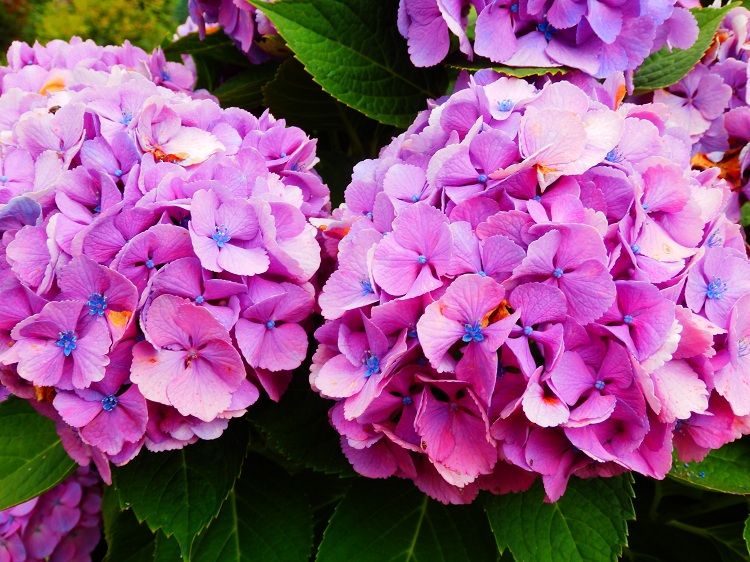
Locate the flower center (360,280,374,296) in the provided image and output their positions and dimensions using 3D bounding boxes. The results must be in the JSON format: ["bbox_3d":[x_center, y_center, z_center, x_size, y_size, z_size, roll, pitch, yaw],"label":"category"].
[{"bbox_3d":[-0.003,0.003,0.370,0.007,0.007,0.007,11,71,23],"label":"flower center"}]

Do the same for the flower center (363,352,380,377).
[{"bbox_3d":[-0.002,0.037,0.355,0.008,0.007,0.012,9,67,18],"label":"flower center"}]

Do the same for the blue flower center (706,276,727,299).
[{"bbox_3d":[0.156,0.003,0.365,0.009,0.010,0.007,3,-17,6],"label":"blue flower center"}]

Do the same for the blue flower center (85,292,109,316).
[{"bbox_3d":[-0.116,0.010,0.335,0.009,0.010,0.007,-10,-4,-21],"label":"blue flower center"}]

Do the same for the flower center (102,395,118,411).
[{"bbox_3d":[-0.111,0.051,0.335,0.007,0.007,0.007,-9,-7,-19],"label":"flower center"}]

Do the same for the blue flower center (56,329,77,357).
[{"bbox_3d":[-0.129,0.026,0.335,0.008,0.011,0.007,-10,-14,-21],"label":"blue flower center"}]

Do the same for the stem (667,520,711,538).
[{"bbox_3d":[0.172,0.136,0.440,0.025,0.005,0.005,22,0,-6],"label":"stem"}]

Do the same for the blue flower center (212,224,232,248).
[{"bbox_3d":[-0.066,-0.019,0.345,0.009,0.007,0.010,-8,67,-18],"label":"blue flower center"}]

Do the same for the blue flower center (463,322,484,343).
[{"bbox_3d":[0.041,0.021,0.330,0.009,0.007,0.008,4,67,8],"label":"blue flower center"}]

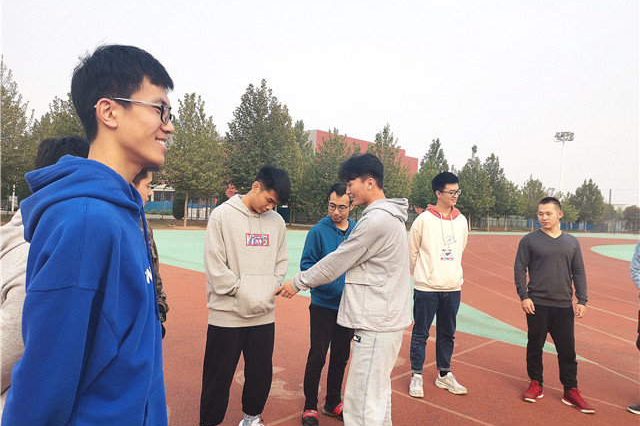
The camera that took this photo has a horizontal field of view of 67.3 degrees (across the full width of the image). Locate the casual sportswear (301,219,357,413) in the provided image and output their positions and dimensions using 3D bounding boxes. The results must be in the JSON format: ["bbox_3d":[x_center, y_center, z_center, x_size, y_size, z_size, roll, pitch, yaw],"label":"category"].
[{"bbox_3d":[0.092,0.701,3.336,0.470,1.340,0.310,3,1,-12],"label":"casual sportswear"}]

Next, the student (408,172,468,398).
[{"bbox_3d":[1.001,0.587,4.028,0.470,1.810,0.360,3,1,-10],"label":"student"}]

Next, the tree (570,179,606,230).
[{"bbox_3d":[46.744,-1.311,84.000,6.000,9.200,6.000,3,0,30],"label":"tree"}]

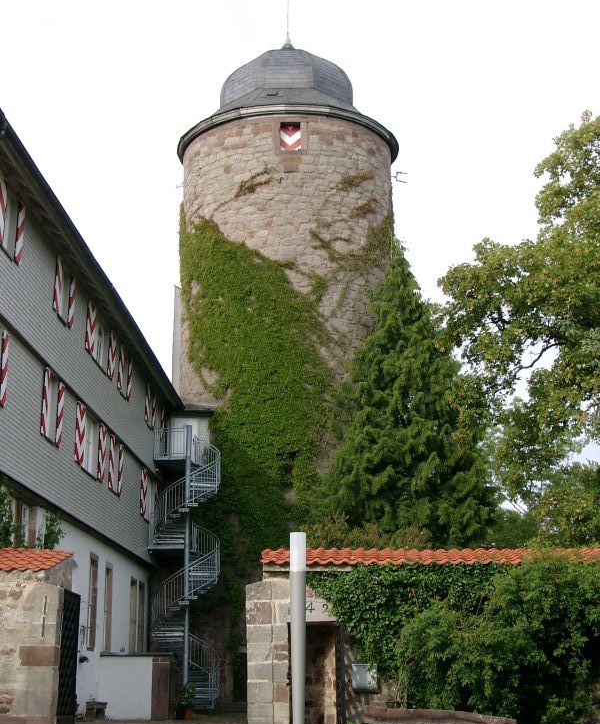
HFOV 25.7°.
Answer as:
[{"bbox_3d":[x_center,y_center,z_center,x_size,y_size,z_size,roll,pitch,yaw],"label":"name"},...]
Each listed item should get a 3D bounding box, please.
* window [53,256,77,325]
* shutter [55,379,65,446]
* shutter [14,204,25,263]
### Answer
[{"bbox_3d":[-5.557,-1.639,31.546,0.180,1.400,1.800,-1,-14,3],"label":"window"},{"bbox_3d":[-5.556,1.241,30.700,0.070,1.500,0.500,-1,-14,3],"label":"shutter"},{"bbox_3d":[-5.735,-2.617,26.807,0.050,1.290,0.430,-1,-14,3],"label":"shutter"}]

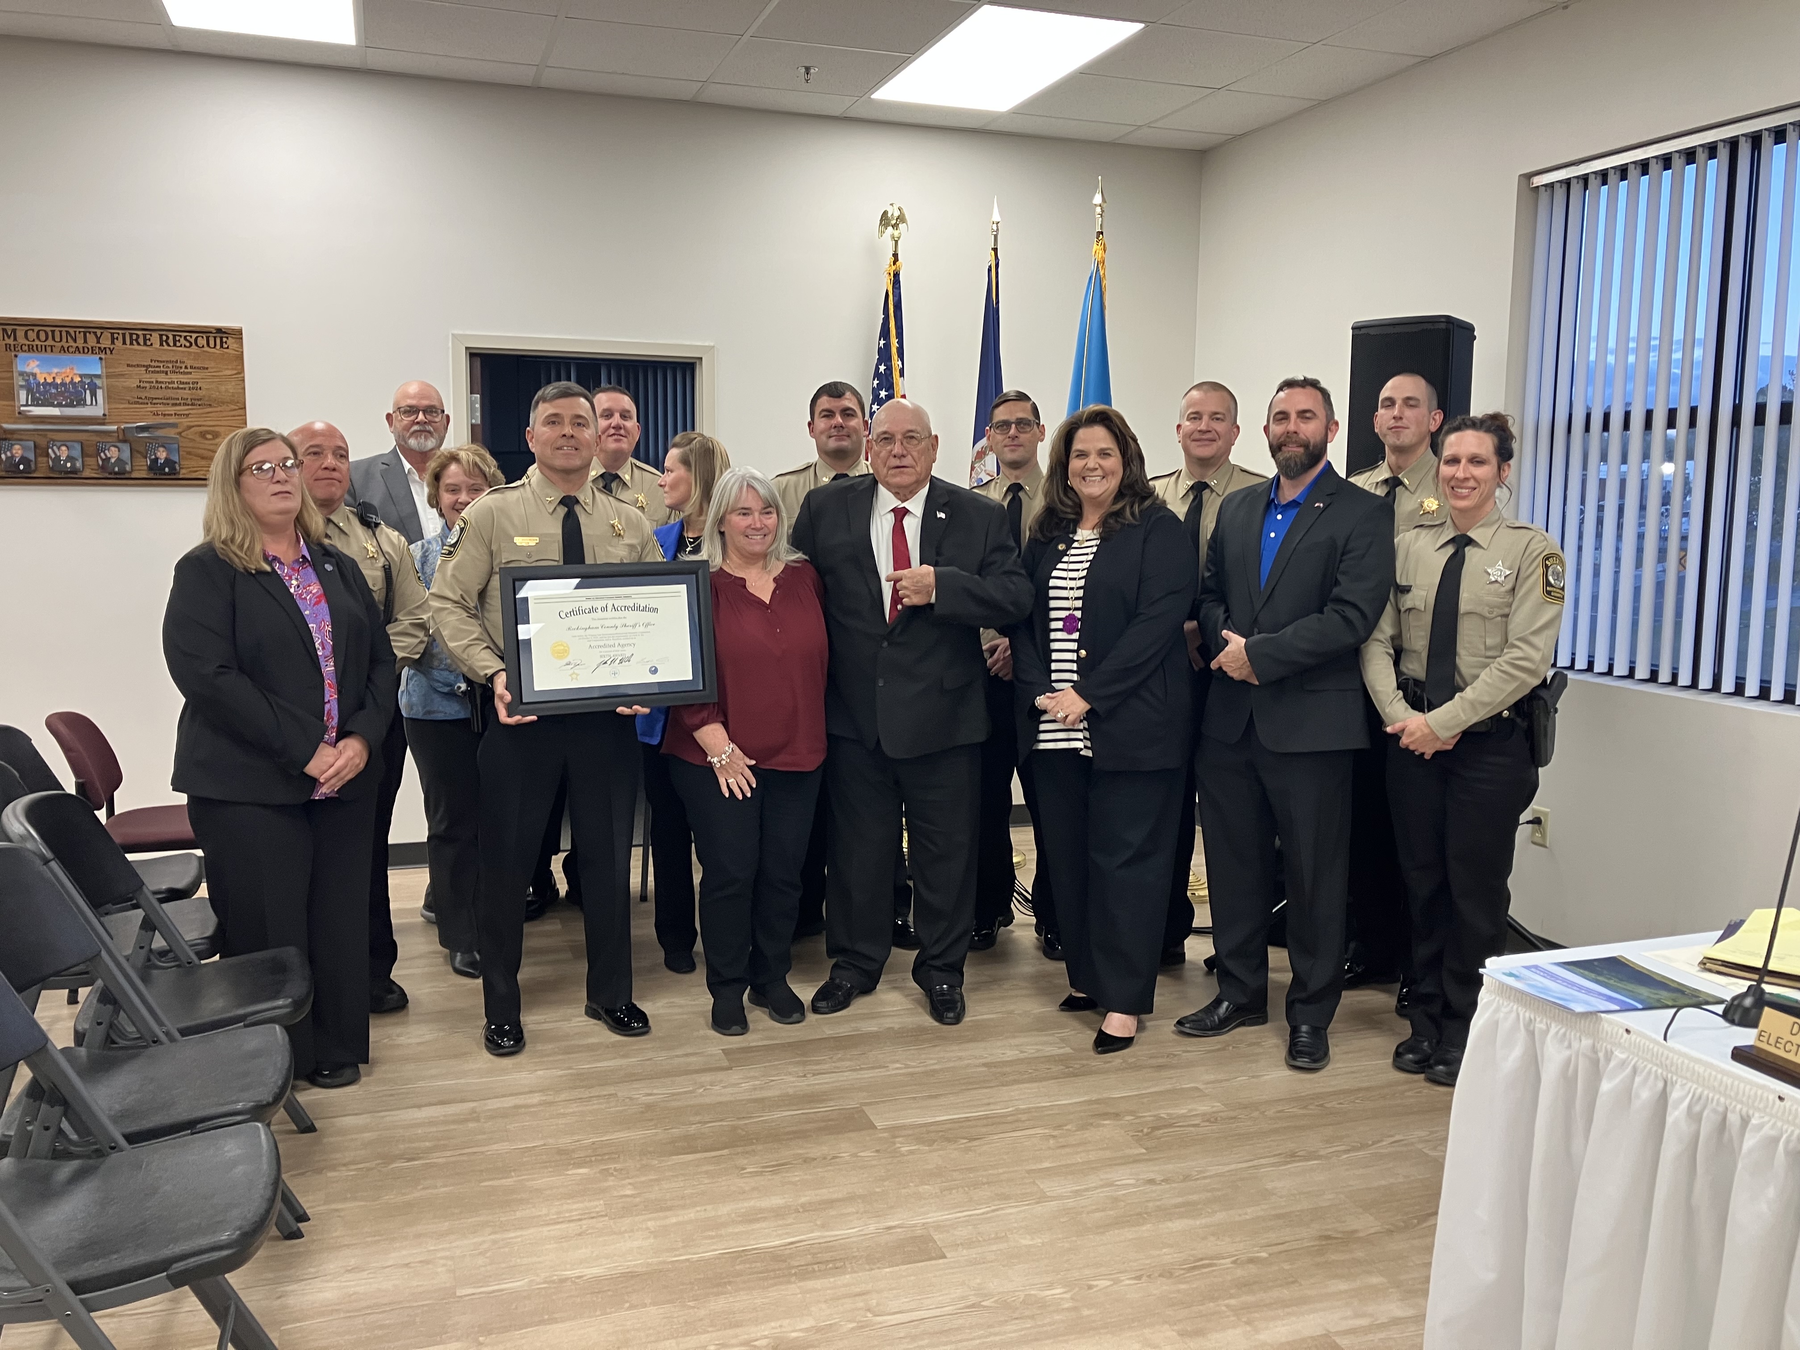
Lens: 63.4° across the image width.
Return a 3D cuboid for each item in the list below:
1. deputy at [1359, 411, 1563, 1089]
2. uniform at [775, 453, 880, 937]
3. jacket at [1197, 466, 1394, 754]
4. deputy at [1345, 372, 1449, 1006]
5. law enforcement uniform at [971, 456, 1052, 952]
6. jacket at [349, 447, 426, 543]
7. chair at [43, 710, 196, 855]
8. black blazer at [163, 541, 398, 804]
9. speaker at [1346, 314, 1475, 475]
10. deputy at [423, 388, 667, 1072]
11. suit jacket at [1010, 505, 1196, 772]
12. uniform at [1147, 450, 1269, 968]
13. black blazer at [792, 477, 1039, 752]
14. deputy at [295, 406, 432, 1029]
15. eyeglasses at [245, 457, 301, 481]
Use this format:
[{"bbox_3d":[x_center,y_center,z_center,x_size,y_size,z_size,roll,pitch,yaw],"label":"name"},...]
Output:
[{"bbox_3d":[1.503,0.185,3.904,0.500,1.730,0.380,8,10,42],"label":"deputy"},{"bbox_3d":[-0.220,0.058,4.993,0.540,1.590,0.330,0,8,-8],"label":"uniform"},{"bbox_3d":[1.100,-0.177,4.048,0.530,0.780,0.340,7,10,40],"label":"jacket"},{"bbox_3d":[1.507,0.044,4.328,0.540,1.855,0.360,6,9,34],"label":"deputy"},{"bbox_3d":[0.405,0.080,4.800,0.530,1.558,0.340,1,7,6],"label":"law enforcement uniform"},{"bbox_3d":[-1.619,-0.340,4.829,0.540,0.817,0.330,-3,8,-24],"label":"jacket"},{"bbox_3d":[-2.359,0.496,4.603,0.580,0.800,0.500,-2,8,-19],"label":"chair"},{"bbox_3d":[-1.545,-0.012,3.649,0.370,0.661,0.520,7,10,41],"label":"black blazer"},{"bbox_3d":[1.676,-0.856,4.801,0.330,0.585,0.310,6,9,35],"label":"speaker"},{"bbox_3d":[-0.953,0.107,4.004,0.600,1.790,0.420,-3,8,-27],"label":"deputy"},{"bbox_3d":[0.573,-0.100,4.052,0.530,0.724,0.370,6,9,36],"label":"suit jacket"},{"bbox_3d":[0.989,0.111,4.753,0.540,1.580,0.330,4,8,20],"label":"uniform"},{"bbox_3d":[0.019,-0.154,4.078,0.680,0.808,0.430,2,7,8],"label":"black blazer"},{"bbox_3d":[-1.599,0.130,4.181,0.550,1.680,0.380,-4,9,-33],"label":"deputy"},{"bbox_3d":[-1.551,-0.498,3.556,0.142,0.050,0.145,-16,9,-43],"label":"eyeglasses"}]

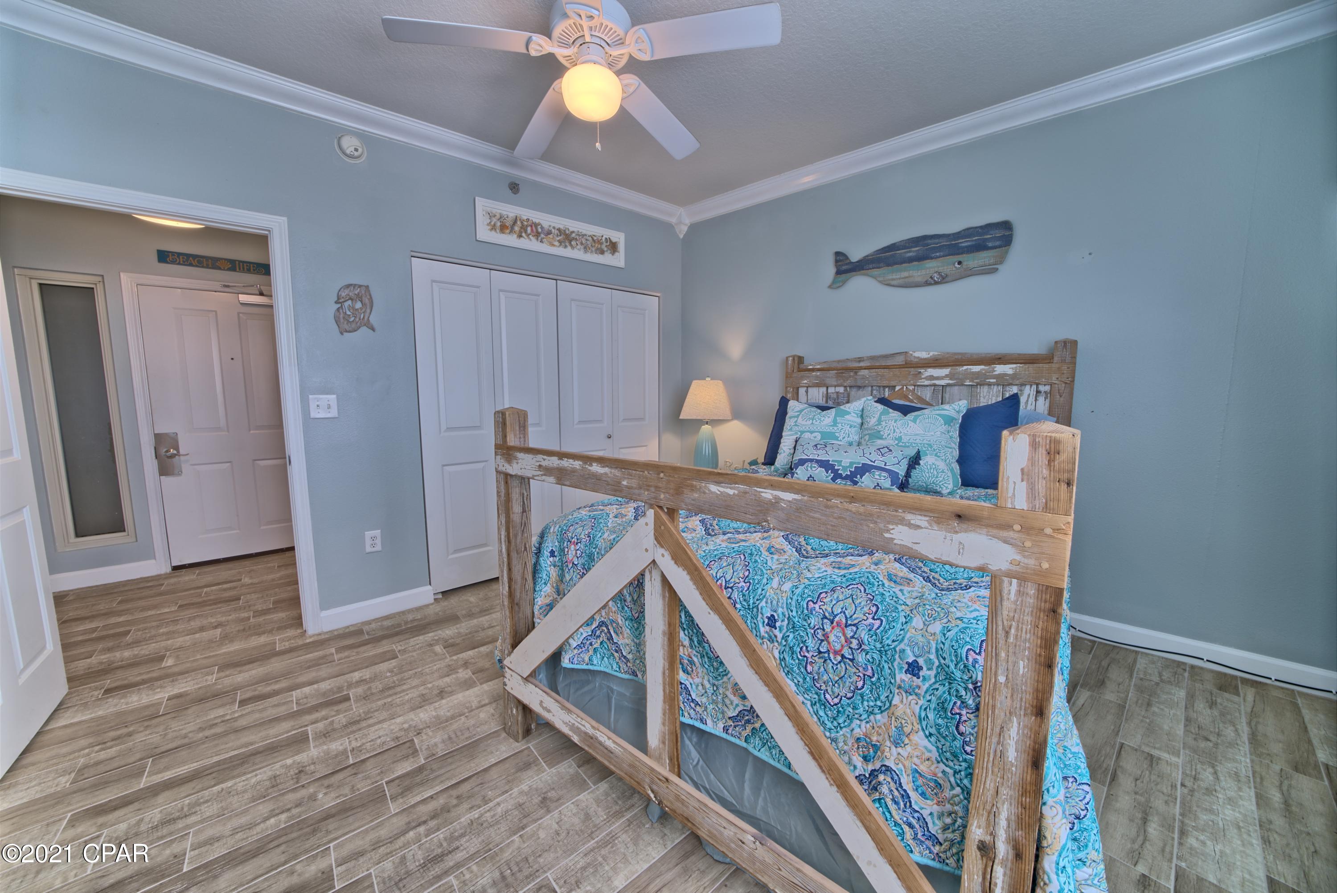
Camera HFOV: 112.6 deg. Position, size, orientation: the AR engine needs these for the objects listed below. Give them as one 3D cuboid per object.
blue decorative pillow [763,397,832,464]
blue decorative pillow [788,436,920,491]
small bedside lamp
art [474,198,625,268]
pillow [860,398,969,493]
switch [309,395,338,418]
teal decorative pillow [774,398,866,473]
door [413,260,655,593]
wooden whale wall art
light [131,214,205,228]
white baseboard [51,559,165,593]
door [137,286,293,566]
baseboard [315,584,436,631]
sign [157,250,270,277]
[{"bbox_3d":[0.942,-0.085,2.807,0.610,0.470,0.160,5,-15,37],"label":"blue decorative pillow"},{"bbox_3d":[0.967,0.093,2.378,0.590,0.290,0.140,5,-20,37],"label":"blue decorative pillow"},{"bbox_3d":[0.285,-0.138,3.293,0.395,0.730,0.395,0,6,0],"label":"small bedside lamp"},{"bbox_3d":[-0.764,-1.444,3.087,1.075,0.252,0.030,-5,8,-38],"label":"art"},{"bbox_3d":[1.282,-0.015,2.366,0.470,0.460,0.150,5,-10,37],"label":"pillow"},{"bbox_3d":[-1.820,-0.209,2.353,0.117,0.115,0.012,-4,8,-36],"label":"switch"},{"bbox_3d":[0.918,-0.046,2.679,0.480,0.460,0.150,5,-10,37],"label":"teal decorative pillow"},{"bbox_3d":[-0.782,-0.128,3.187,1.733,2.030,0.045,-4,8,-36],"label":"door"},{"bbox_3d":[1.477,-1.118,2.716,0.983,0.299,0.025,5,7,37],"label":"wooden whale wall art"},{"bbox_3d":[-2.924,-1.344,2.613,0.350,0.130,0.350,-4,8,-36],"label":"light"},{"bbox_3d":[-3.935,0.893,3.089,0.519,0.105,0.016,-5,8,-38],"label":"white baseboard"},{"bbox_3d":[-3.370,-0.132,3.498,0.880,2.020,0.045,-5,8,-38],"label":"door"},{"bbox_3d":[-1.693,0.940,2.616,0.570,0.115,0.016,-5,8,-38],"label":"baseboard"},{"bbox_3d":[-3.346,-1.355,3.332,0.627,0.090,0.020,-5,8,-38],"label":"sign"}]

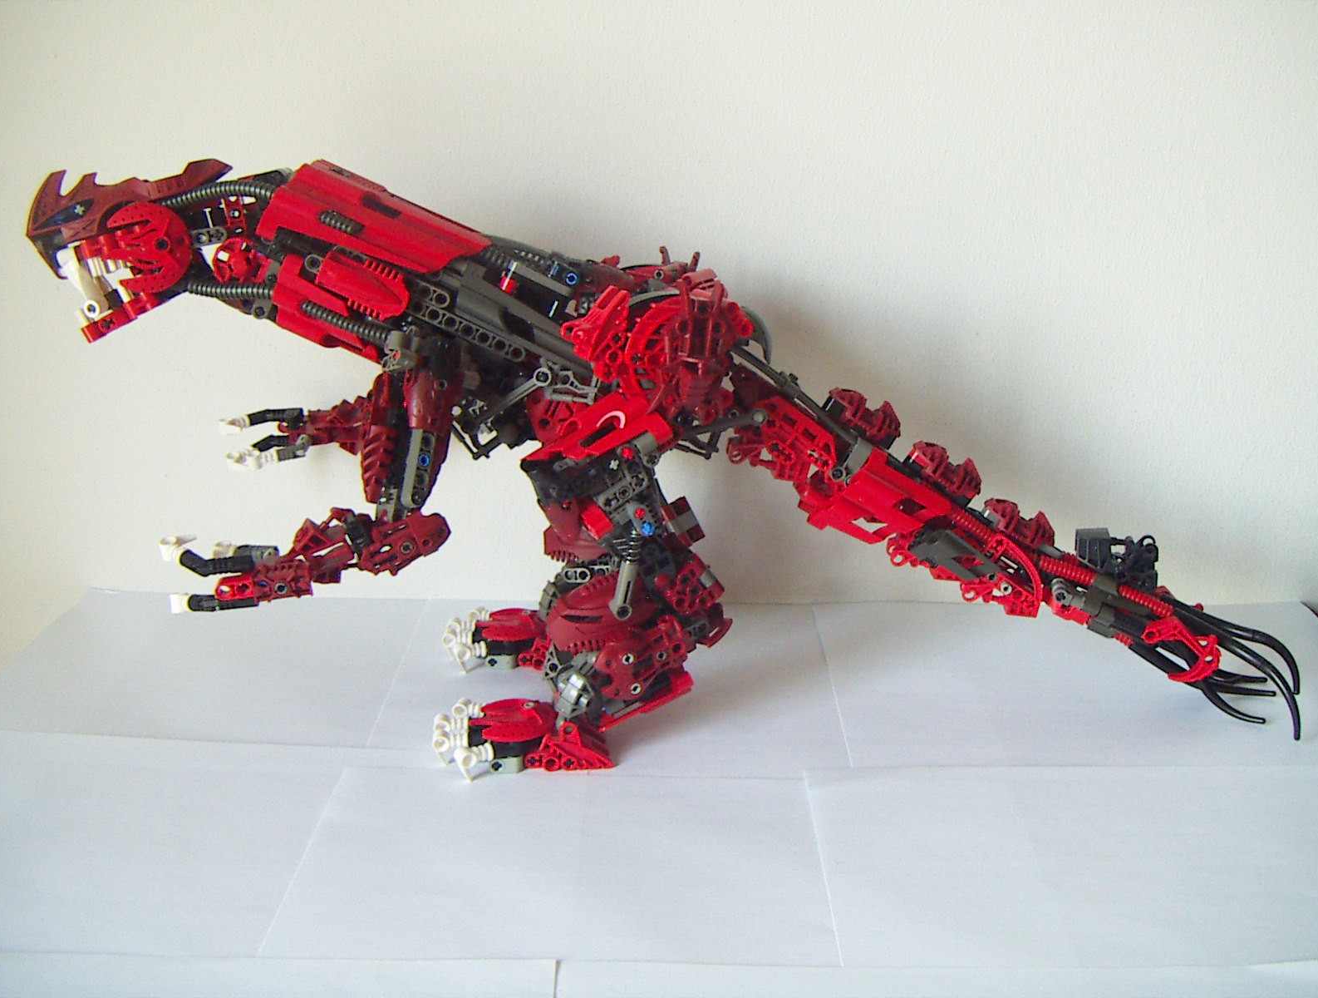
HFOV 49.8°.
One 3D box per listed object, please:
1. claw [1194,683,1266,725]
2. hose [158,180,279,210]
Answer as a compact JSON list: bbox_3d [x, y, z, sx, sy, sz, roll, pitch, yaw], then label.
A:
[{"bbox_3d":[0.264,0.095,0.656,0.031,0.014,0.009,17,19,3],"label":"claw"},{"bbox_3d":[-0.203,-0.140,0.655,0.054,0.013,0.010,4,18,9],"label":"hose"}]

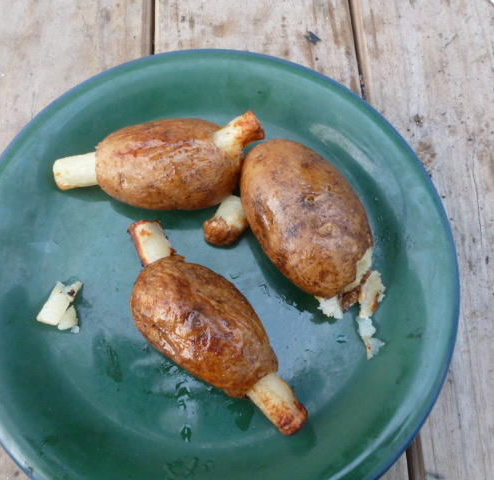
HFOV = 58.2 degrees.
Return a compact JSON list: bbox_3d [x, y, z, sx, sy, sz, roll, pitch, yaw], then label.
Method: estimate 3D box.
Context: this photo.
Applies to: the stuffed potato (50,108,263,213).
[{"bbox_3d":[-0.046,-0.041,0.242,0.118,0.048,0.053,-7,74,-4],"label":"stuffed potato"}]

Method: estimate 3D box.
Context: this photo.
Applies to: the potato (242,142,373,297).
[{"bbox_3d":[0.032,-0.012,0.235,0.056,0.049,0.097,-29,77,-10],"label":"potato"}]

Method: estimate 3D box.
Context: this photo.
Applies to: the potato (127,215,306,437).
[{"bbox_3d":[-0.019,0.044,0.221,0.049,0.043,0.131,-41,79,-12],"label":"potato"}]

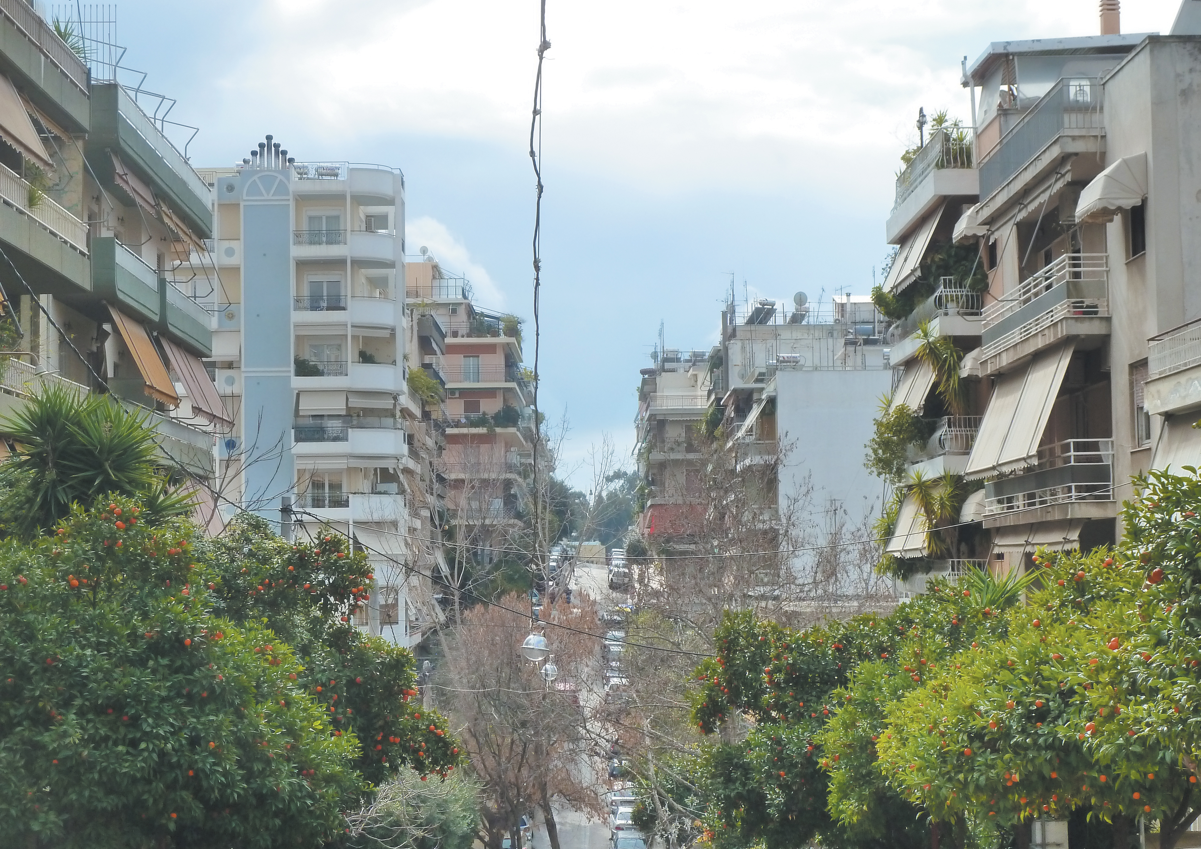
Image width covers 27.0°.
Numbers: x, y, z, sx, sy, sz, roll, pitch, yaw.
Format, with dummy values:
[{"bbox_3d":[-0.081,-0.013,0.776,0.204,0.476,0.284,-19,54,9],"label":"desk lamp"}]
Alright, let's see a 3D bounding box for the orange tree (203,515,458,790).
[{"bbox_3d":[-3.673,3.802,31.780,3.800,5.300,3.800,-1,-4,-1],"label":"orange tree"}]

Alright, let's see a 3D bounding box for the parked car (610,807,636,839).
[{"bbox_3d":[1.383,18.001,112.334,1.700,1.430,4.300,-1,2,-1],"label":"parked car"}]

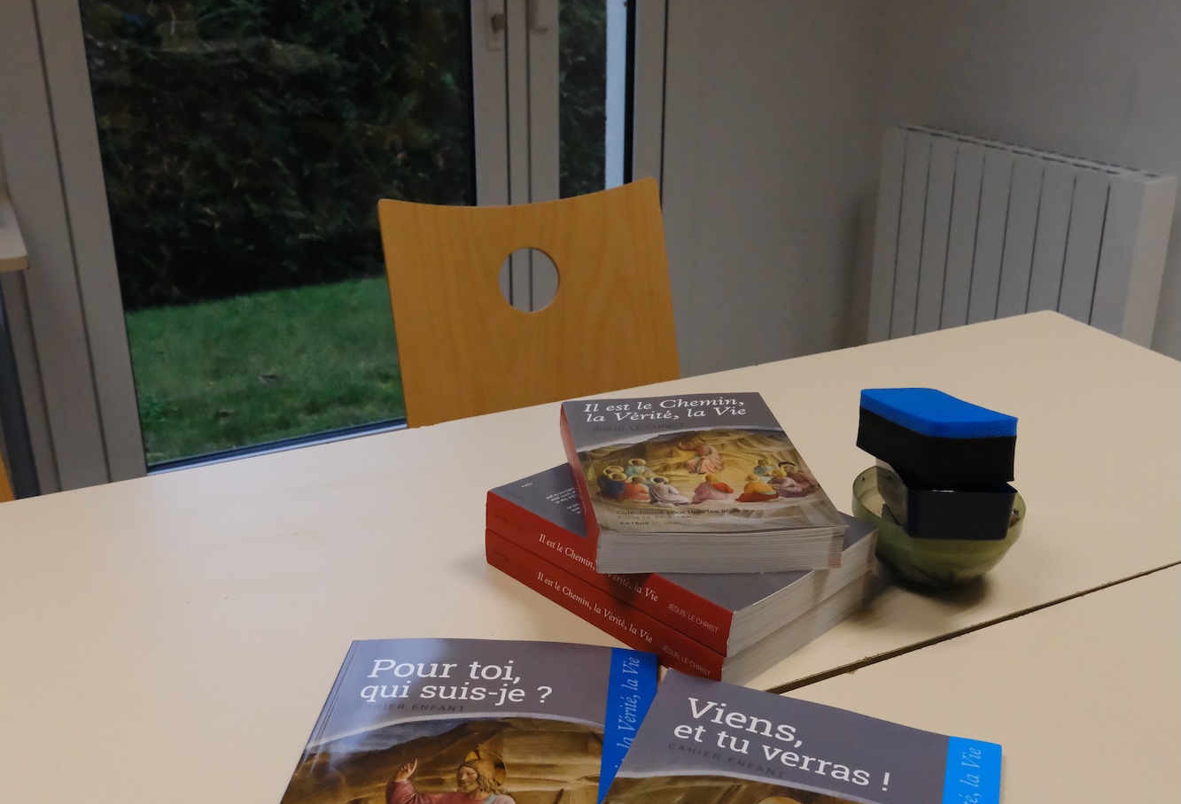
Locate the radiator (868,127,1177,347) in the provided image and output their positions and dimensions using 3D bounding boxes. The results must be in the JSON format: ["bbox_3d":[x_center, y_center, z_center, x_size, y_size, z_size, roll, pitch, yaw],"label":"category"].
[{"bbox_3d":[0.895,-0.265,2.593,0.085,0.575,0.725,-11,24,-26],"label":"radiator"}]

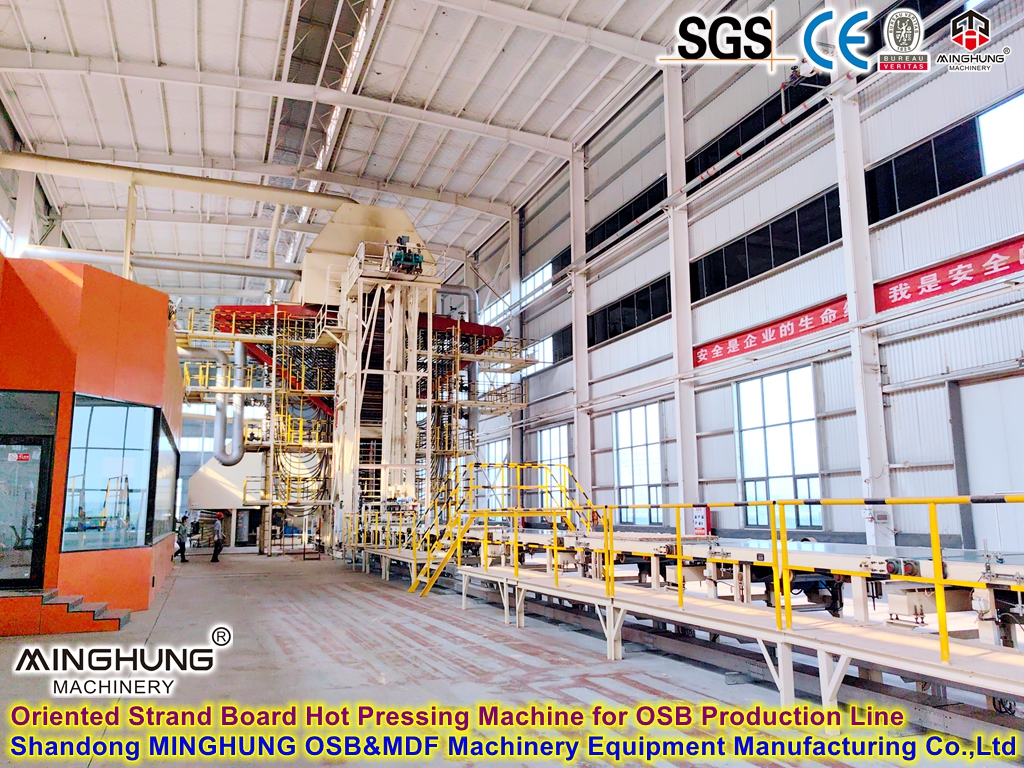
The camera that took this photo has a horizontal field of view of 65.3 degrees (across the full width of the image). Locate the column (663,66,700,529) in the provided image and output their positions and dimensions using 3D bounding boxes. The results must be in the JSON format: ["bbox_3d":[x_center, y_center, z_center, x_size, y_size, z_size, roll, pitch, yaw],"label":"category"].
[{"bbox_3d":[6.107,-2.997,28.565,0.620,18.330,0.330,3,-10,-21],"label":"column"}]

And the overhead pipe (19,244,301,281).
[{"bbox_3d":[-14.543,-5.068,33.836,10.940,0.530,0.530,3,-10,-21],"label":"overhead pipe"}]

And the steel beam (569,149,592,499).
[{"bbox_3d":[2.969,-1.598,34.295,0.560,17.440,0.270,3,-10,-21],"label":"steel beam"}]

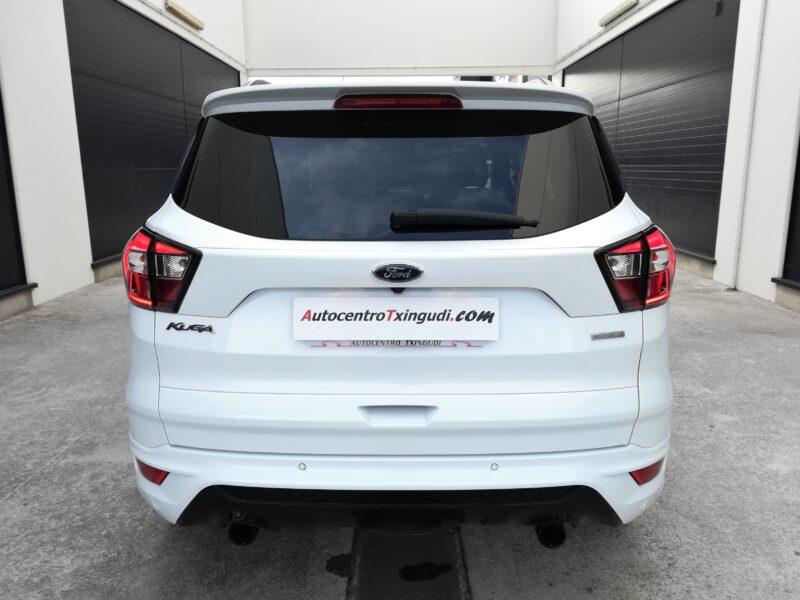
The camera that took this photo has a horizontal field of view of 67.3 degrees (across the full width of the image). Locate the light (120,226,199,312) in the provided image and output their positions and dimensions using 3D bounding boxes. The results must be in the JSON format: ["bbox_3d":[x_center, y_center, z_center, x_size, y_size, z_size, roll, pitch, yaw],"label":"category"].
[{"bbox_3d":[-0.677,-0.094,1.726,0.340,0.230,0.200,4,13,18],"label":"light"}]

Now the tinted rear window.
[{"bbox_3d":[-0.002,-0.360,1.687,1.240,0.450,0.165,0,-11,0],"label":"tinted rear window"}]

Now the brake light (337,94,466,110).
[{"bbox_3d":[-0.005,-0.532,1.618,0.355,0.045,0.055,0,13,0],"label":"brake light"}]

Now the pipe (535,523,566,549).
[{"bbox_3d":[0.441,0.662,1.812,0.082,0.082,0.160,0,13,0],"label":"pipe"}]

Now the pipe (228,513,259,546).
[{"bbox_3d":[-0.455,0.656,1.811,0.082,0.082,0.160,0,13,0],"label":"pipe"}]

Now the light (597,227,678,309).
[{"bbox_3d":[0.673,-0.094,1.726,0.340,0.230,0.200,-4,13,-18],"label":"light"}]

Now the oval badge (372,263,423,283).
[{"bbox_3d":[-0.005,-0.067,1.512,0.132,0.053,0.014,0,23,0],"label":"oval badge"}]

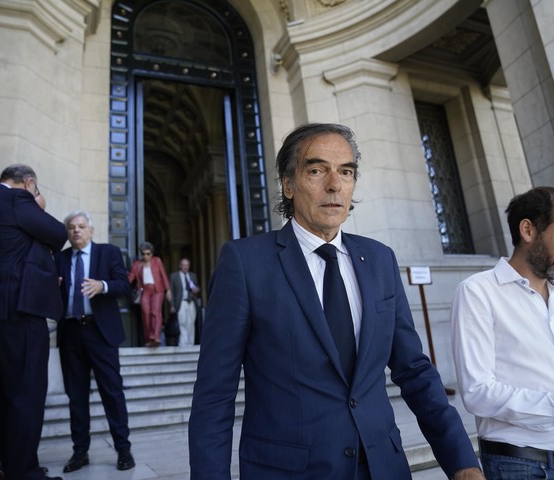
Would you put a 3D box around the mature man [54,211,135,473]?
[{"bbox_3d":[-1.242,0.620,3.250,0.580,1.700,0.420,-6,-16,3],"label":"mature man"}]

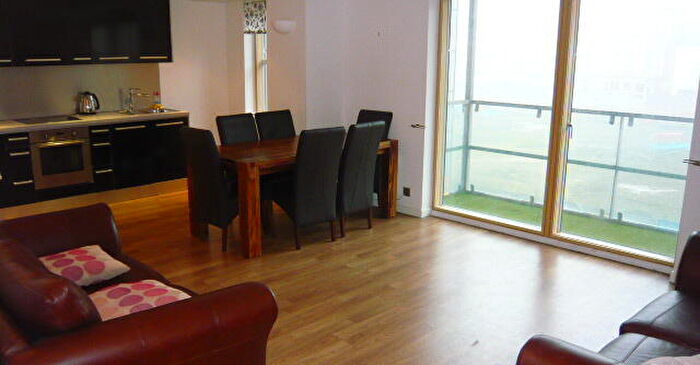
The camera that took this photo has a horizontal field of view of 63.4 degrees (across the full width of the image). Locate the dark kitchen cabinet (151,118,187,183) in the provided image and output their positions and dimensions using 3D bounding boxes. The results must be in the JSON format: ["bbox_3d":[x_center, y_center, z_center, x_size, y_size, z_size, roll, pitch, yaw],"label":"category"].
[{"bbox_3d":[-2.222,-0.407,6.638,0.587,0.709,0.471,13,18,43],"label":"dark kitchen cabinet"}]

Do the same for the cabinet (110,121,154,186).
[{"bbox_3d":[-2.541,-0.335,6.320,0.587,0.709,0.471,13,18,43],"label":"cabinet"}]

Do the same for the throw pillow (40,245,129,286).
[{"bbox_3d":[-1.442,0.442,3.031,0.400,0.120,0.400,13,18,43],"label":"throw pillow"}]

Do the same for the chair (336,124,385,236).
[{"bbox_3d":[-0.026,-0.057,5.196,0.430,1.010,0.580,-12,18,-41],"label":"chair"}]

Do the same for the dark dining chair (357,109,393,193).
[{"bbox_3d":[0.063,-0.216,5.887,0.446,1.012,0.607,13,18,43],"label":"dark dining chair"}]

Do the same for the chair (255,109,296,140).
[{"bbox_3d":[-0.599,-0.176,5.674,0.440,1.010,0.590,-12,18,-41],"label":"chair"}]

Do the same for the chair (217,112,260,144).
[{"bbox_3d":[-0.921,-0.126,5.465,0.607,1.012,0.446,13,18,43],"label":"chair"}]

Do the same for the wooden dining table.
[{"bbox_3d":[-0.476,0.036,5.312,1.740,0.770,0.860,-12,18,-41],"label":"wooden dining table"}]

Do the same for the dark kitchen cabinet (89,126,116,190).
[{"bbox_3d":[-2.724,-0.300,6.091,0.280,0.700,0.570,-12,18,-41],"label":"dark kitchen cabinet"}]

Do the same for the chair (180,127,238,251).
[{"bbox_3d":[-1.025,0.023,4.816,0.446,1.012,0.607,13,18,43],"label":"chair"}]

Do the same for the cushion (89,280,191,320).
[{"bbox_3d":[-0.988,0.550,2.617,0.400,0.120,0.400,13,18,43],"label":"cushion"}]

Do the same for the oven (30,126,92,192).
[{"bbox_3d":[-3.016,-0.285,5.806,0.575,0.580,0.550,-12,18,-41],"label":"oven"}]

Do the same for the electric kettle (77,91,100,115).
[{"bbox_3d":[-2.855,-0.860,6.172,0.220,0.250,0.165,-8,16,-30],"label":"electric kettle"}]

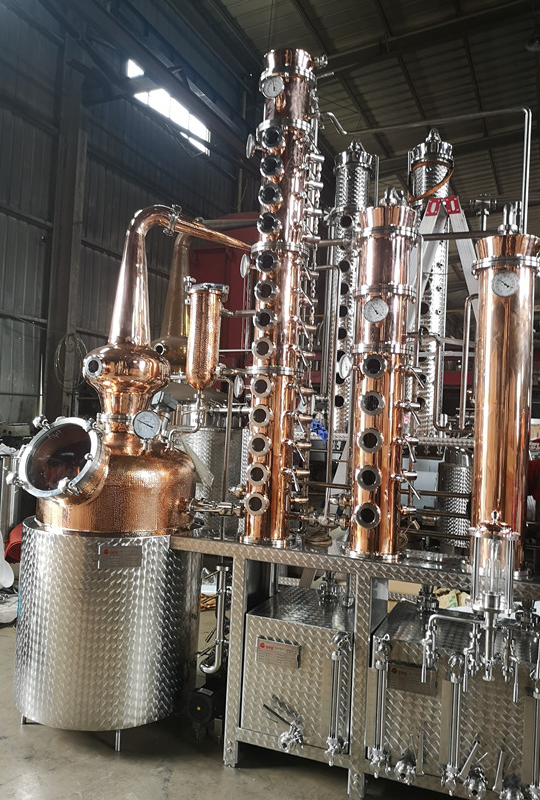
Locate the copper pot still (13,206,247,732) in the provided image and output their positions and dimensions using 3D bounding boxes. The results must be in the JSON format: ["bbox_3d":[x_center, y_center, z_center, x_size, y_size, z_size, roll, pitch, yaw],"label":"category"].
[{"bbox_3d":[-0.680,0.243,3.155,1.145,2.486,0.995,2,-1,21],"label":"copper pot still"}]

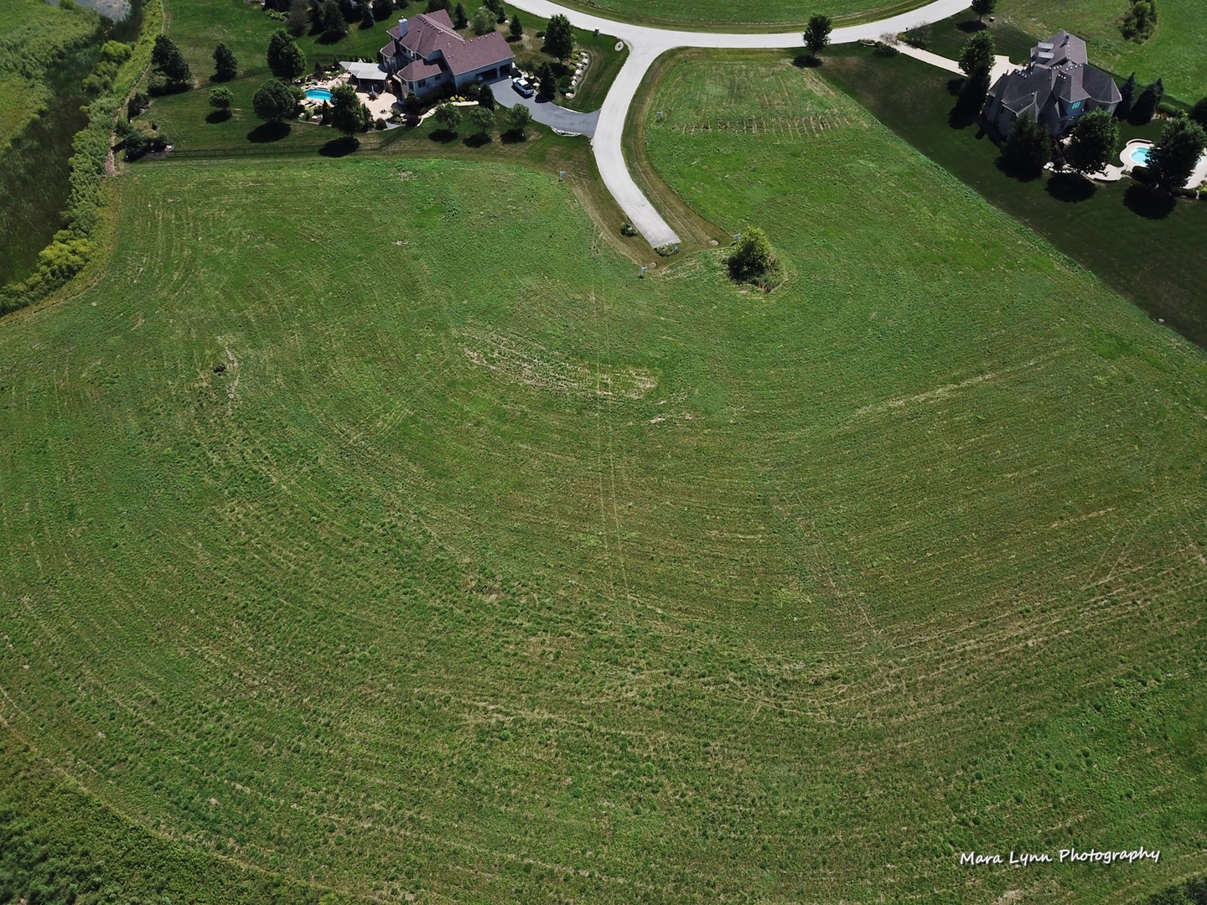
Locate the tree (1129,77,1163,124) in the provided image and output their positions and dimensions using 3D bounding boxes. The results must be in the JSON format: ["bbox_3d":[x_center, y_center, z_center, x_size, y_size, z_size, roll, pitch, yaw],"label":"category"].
[{"bbox_3d":[107.117,-69.508,177.539,5.400,8.089,5.400,0,47,0],"label":"tree"}]

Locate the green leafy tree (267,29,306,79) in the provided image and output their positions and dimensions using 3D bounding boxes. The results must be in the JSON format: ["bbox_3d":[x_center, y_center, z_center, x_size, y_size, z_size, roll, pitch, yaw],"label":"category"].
[{"bbox_3d":[-65.140,-80.902,185.688,7.800,10.572,7.800,0,47,0],"label":"green leafy tree"}]

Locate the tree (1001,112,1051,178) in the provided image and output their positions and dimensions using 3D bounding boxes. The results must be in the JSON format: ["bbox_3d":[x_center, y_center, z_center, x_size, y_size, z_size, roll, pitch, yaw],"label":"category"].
[{"bbox_3d":[81.680,-60.090,174.310,7.940,10.190,7.940,0,50,0],"label":"tree"}]

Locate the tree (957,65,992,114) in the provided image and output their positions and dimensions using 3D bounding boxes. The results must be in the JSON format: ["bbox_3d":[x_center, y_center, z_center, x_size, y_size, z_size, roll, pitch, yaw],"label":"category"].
[{"bbox_3d":[72.830,-71.337,178.131,5.300,9.484,5.300,0,47,0],"label":"tree"}]

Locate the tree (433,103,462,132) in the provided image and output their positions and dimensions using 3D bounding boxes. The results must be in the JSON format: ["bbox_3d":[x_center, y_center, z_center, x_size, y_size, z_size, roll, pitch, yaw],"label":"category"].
[{"bbox_3d":[-31.180,-67.540,183.360,5.550,5.900,5.550,0,50,0],"label":"tree"}]

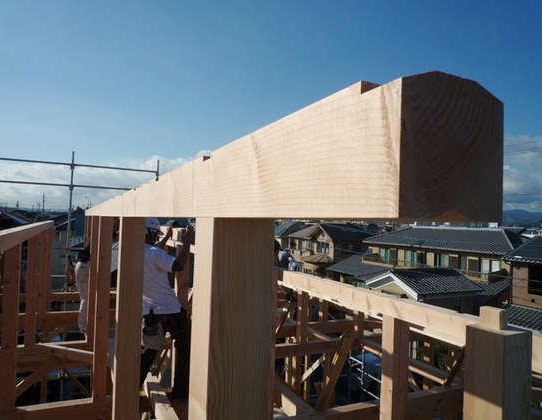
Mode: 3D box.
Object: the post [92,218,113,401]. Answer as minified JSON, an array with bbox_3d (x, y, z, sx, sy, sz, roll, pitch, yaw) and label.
[{"bbox_3d":[-1.477,0.851,3.548,0.105,1.586,0.105,2,-2,-26],"label":"post"}]

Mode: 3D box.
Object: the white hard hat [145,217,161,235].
[{"bbox_3d":[-1.075,0.120,3.600,0.220,0.165,0.280,0,-11,36],"label":"white hard hat"}]

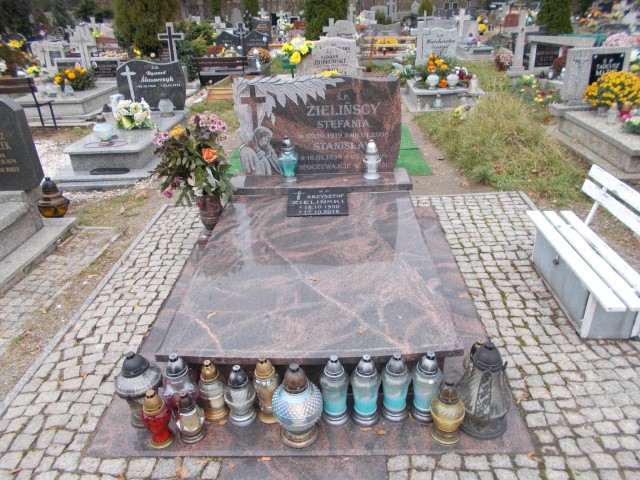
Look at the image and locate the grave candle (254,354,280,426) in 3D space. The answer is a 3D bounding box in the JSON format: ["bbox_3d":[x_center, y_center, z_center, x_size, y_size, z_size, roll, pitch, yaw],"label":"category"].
[{"bbox_3d":[-0.207,0.567,1.844,0.108,0.298,0.108,0,28,3],"label":"grave candle"}]

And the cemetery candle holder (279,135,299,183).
[{"bbox_3d":[-0.198,-0.529,3.147,0.131,0.294,0.131,-1,28,3],"label":"cemetery candle holder"}]

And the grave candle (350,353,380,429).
[{"bbox_3d":[0.179,0.571,1.859,0.115,0.298,0.115,-2,28,4],"label":"grave candle"}]

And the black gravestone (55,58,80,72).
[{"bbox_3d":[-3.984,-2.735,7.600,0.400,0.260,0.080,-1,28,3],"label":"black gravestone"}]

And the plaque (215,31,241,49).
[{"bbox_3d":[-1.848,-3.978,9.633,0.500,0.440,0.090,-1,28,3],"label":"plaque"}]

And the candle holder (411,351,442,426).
[{"bbox_3d":[0.403,0.545,1.809,0.112,0.302,0.112,-1,28,3],"label":"candle holder"}]

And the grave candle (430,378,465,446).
[{"bbox_3d":[0.472,0.621,1.770,0.125,0.260,0.125,-2,28,4],"label":"grave candle"}]

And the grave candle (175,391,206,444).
[{"bbox_3d":[-0.487,0.649,1.791,0.105,0.204,0.105,-1,28,3],"label":"grave candle"}]

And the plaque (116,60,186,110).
[{"bbox_3d":[-1.950,-1.794,5.563,0.750,0.560,0.090,-1,28,3],"label":"plaque"}]

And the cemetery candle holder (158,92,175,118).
[{"bbox_3d":[-1.840,-1.619,5.752,0.165,0.277,0.165,-2,28,4],"label":"cemetery candle holder"}]

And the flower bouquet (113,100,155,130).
[{"bbox_3d":[-1.946,-1.308,5.029,0.380,0.260,0.270,-1,28,3],"label":"flower bouquet"}]

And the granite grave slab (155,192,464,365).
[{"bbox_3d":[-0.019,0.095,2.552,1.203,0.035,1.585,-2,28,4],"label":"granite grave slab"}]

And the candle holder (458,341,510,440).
[{"bbox_3d":[0.623,0.537,1.777,0.195,0.365,0.195,0,28,3],"label":"candle holder"}]

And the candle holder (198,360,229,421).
[{"bbox_3d":[-0.419,0.575,1.883,0.117,0.258,0.117,0,28,3],"label":"candle holder"}]

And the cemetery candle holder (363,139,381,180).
[{"bbox_3d":[0.342,-0.531,3.150,0.117,0.253,0.117,-1,28,3],"label":"cemetery candle holder"}]

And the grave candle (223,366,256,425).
[{"bbox_3d":[-0.316,0.604,1.901,0.122,0.258,0.122,-2,28,4],"label":"grave candle"}]

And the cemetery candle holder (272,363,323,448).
[{"bbox_3d":[-0.080,0.584,1.750,0.188,0.326,0.188,-1,28,3],"label":"cemetery candle holder"}]

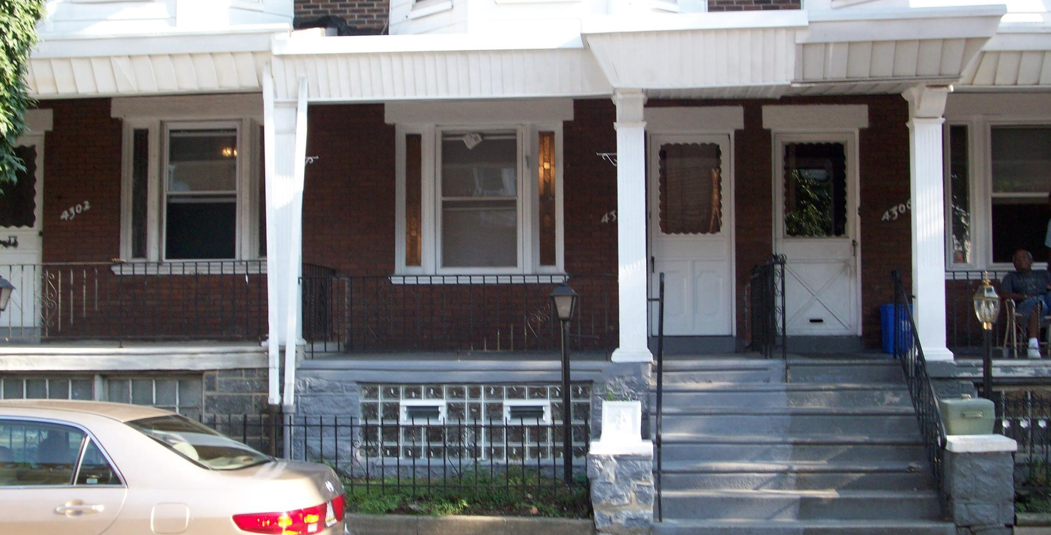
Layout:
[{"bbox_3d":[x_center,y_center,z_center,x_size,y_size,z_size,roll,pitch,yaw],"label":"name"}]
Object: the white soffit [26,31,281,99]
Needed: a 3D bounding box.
[{"bbox_3d":[-3.565,-1.941,12.203,2.502,0.538,0.300,0,-3,3],"label":"white soffit"}]

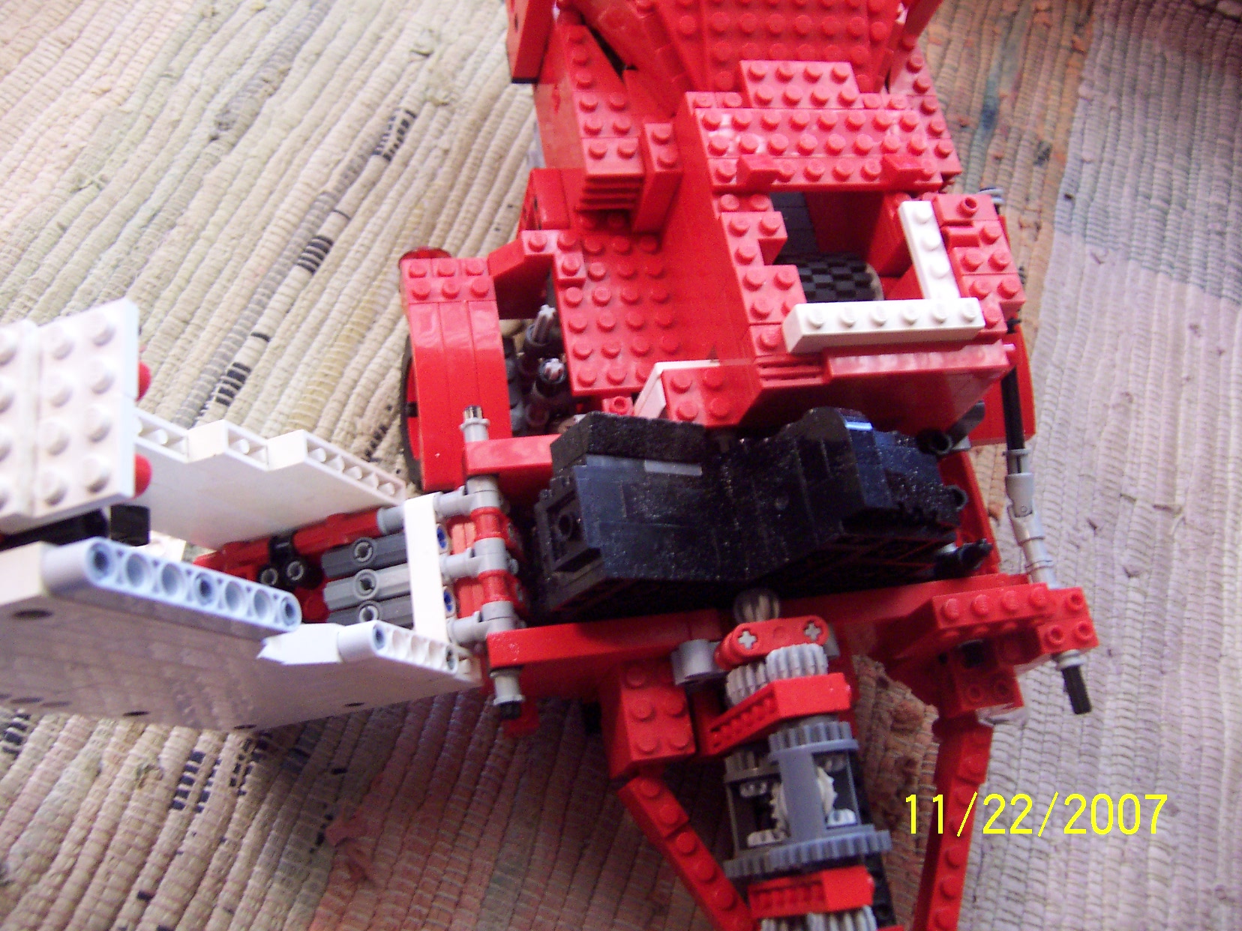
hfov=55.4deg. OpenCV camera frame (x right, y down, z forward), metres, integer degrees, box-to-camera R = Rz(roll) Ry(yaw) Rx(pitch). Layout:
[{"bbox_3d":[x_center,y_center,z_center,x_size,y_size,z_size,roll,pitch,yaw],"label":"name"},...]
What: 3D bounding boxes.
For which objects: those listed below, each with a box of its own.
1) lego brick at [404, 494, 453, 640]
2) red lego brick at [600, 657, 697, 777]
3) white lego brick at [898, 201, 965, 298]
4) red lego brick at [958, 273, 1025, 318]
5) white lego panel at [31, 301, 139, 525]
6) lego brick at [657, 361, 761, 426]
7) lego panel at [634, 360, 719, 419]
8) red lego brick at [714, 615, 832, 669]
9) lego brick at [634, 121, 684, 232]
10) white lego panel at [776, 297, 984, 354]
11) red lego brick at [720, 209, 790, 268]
[{"bbox_3d":[-0.046,0.026,0.284,0.008,0.008,0.040,-15,67,8],"label":"lego brick"},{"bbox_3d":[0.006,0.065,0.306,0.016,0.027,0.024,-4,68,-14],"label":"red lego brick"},{"bbox_3d":[0.077,-0.052,0.295,0.008,0.005,0.032,-5,67,-16],"label":"white lego brick"},{"bbox_3d":[0.091,-0.042,0.295,0.016,0.011,0.008,-5,67,-16],"label":"red lego brick"},{"bbox_3d":[-0.082,-0.009,0.180,0.017,0.005,0.032,-14,68,19],"label":"white lego panel"},{"bbox_3d":[0.019,-0.017,0.289,0.016,0.005,0.016,-5,67,-16],"label":"lego brick"},{"bbox_3d":[0.015,-0.017,0.310,0.017,0.027,0.010,-5,68,-15],"label":"lego panel"},{"bbox_3d":[0.035,0.041,0.274,0.024,0.012,0.008,-5,67,-16],"label":"red lego brick"},{"bbox_3d":[0.008,-0.079,0.325,0.008,0.030,0.016,-5,67,-16],"label":"lego brick"},{"bbox_3d":[0.064,-0.034,0.284,0.048,0.011,0.008,-4,69,-16],"label":"white lego panel"},{"bbox_3d":[0.033,-0.055,0.297,0.016,0.011,0.016,-5,67,-14],"label":"red lego brick"}]

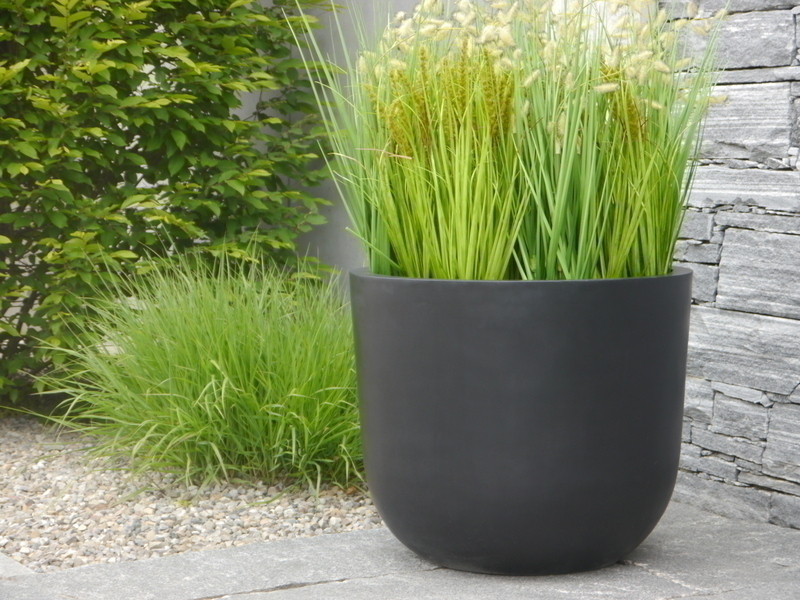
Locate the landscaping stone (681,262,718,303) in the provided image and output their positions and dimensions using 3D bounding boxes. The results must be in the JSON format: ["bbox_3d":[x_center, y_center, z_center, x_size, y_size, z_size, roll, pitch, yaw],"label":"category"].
[{"bbox_3d":[0.677,-0.040,4.222,0.110,0.079,0.156,0,4,-31],"label":"landscaping stone"}]

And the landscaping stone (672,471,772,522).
[{"bbox_3d":[0.735,0.416,4.171,0.150,0.066,0.339,0,4,-31],"label":"landscaping stone"}]

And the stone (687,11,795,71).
[{"bbox_3d":[0.766,-0.541,4.117,0.160,0.112,0.365,0,4,-31],"label":"stone"}]

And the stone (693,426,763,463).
[{"bbox_3d":[0.734,0.307,4.131,0.110,0.043,0.229,0,4,-31],"label":"stone"}]

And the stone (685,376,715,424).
[{"bbox_3d":[0.682,0.215,4.217,0.110,0.090,0.106,0,4,-31],"label":"stone"}]

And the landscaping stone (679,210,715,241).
[{"bbox_3d":[0.676,-0.162,4.213,0.100,0.063,0.117,0,4,-31],"label":"landscaping stone"}]

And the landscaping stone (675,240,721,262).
[{"bbox_3d":[0.676,-0.104,4.213,0.100,0.042,0.156,0,4,-31],"label":"landscaping stone"}]

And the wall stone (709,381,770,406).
[{"bbox_3d":[0.745,0.194,4.094,0.090,0.028,0.170,0,4,-31],"label":"wall stone"}]

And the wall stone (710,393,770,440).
[{"bbox_3d":[0.760,0.245,4.098,0.120,0.080,0.171,0,4,-31],"label":"wall stone"}]

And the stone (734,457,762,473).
[{"bbox_3d":[0.748,0.345,4.061,0.060,0.019,0.085,0,4,-31],"label":"stone"}]

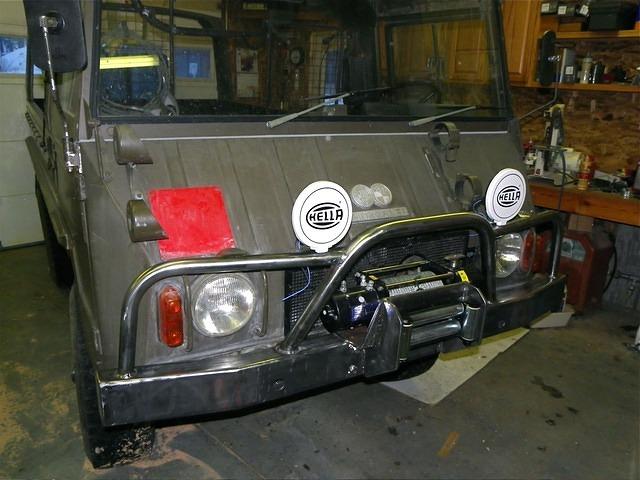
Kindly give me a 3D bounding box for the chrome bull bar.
[{"bbox_3d":[0.258,0.087,1.631,1.634,0.353,0.206,-7,15,-31],"label":"chrome bull bar"}]

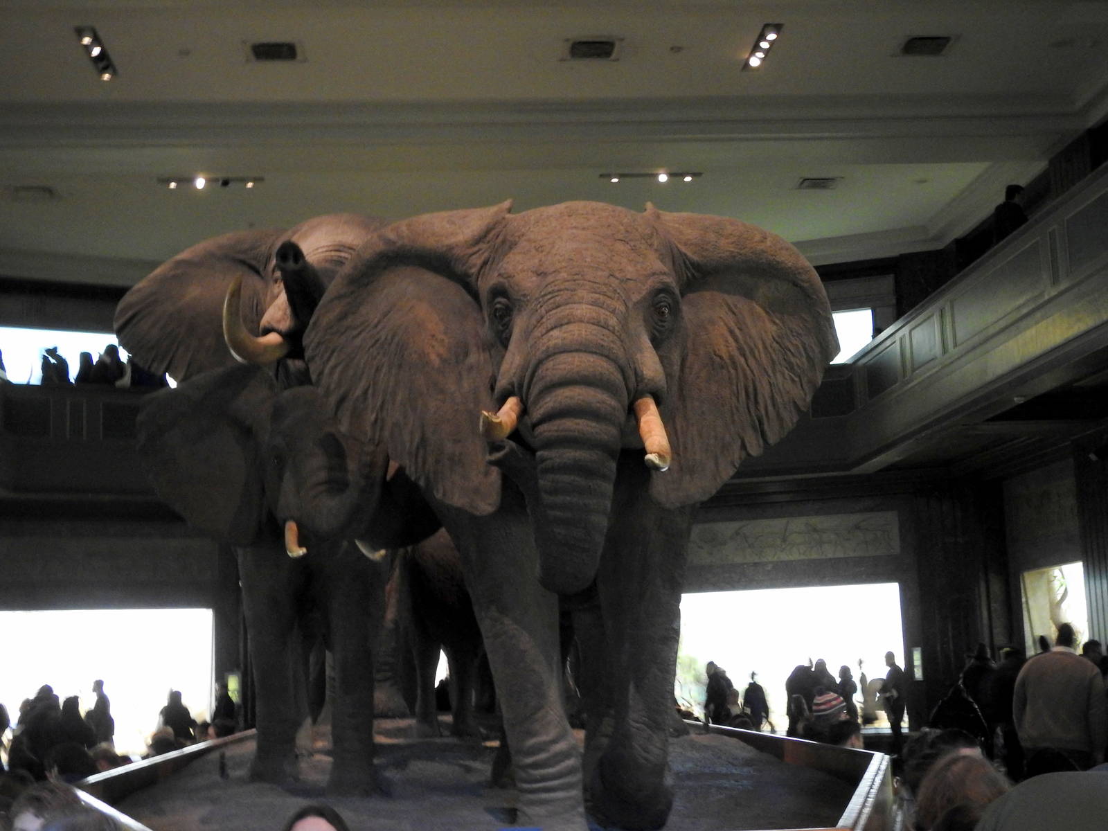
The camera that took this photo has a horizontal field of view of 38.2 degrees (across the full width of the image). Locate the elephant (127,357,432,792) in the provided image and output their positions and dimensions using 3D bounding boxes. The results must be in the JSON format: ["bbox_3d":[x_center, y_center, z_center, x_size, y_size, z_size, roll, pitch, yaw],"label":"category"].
[{"bbox_3d":[-1.743,1.207,11.460,2.100,2.800,3.600,-1,-9,-4],"label":"elephant"}]

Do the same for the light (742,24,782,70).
[{"bbox_3d":[2.527,-4.483,19.564,0.220,0.140,1.500,-1,-9,-4],"label":"light"}]

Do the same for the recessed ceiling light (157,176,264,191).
[{"bbox_3d":[-5.148,-3.506,23.998,1.550,0.140,0.220,-1,-9,-4],"label":"recessed ceiling light"}]

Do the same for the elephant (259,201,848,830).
[{"bbox_3d":[0.068,0.754,10.192,3.070,3.460,4.500,-1,-9,-4],"label":"elephant"}]

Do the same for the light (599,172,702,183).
[{"bbox_3d":[1.449,-3.649,24.534,1.550,0.140,0.220,-1,-9,-4],"label":"light"}]

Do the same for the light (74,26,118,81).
[{"bbox_3d":[-5.462,-4.290,19.033,0.220,0.140,1.500,-1,-9,-4],"label":"light"}]

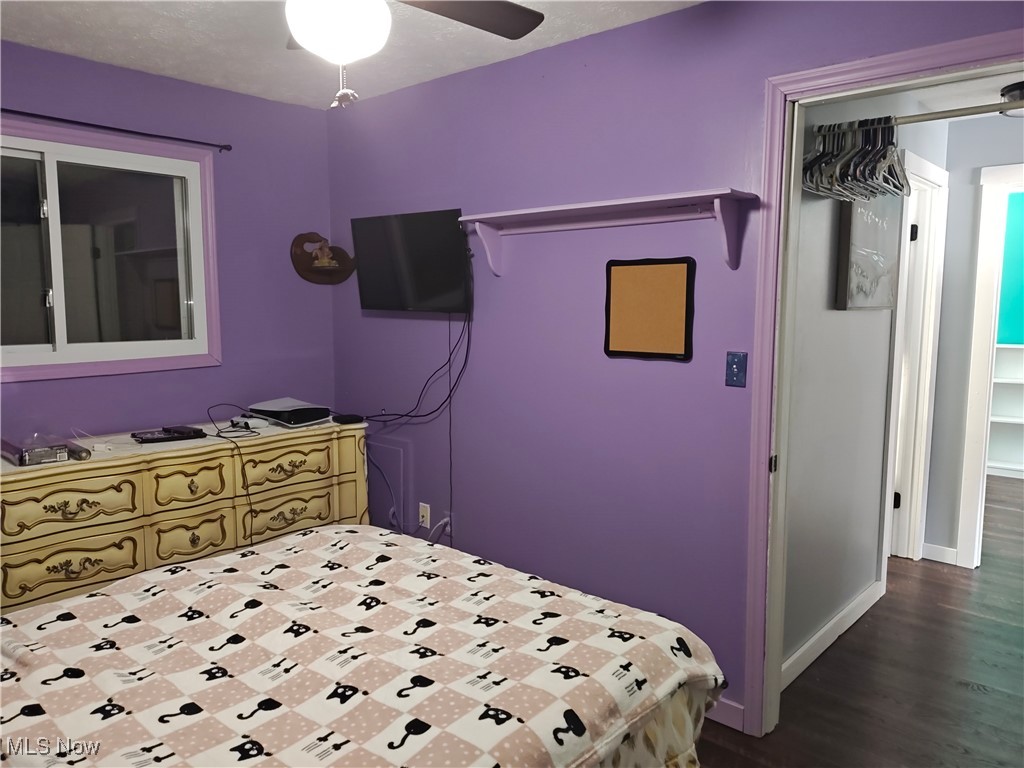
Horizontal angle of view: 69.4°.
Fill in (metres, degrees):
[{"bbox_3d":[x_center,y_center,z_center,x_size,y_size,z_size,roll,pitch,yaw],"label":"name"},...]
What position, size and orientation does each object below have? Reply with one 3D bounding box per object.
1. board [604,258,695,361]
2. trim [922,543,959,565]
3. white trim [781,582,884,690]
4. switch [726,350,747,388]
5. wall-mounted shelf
[{"bbox_3d":[0.481,-0.265,2.638,0.360,0.357,0.016,6,9,42],"label":"board"},{"bbox_3d":[2.409,0.958,4.168,0.175,0.088,0.016,6,9,42],"label":"trim"},{"bbox_3d":[1.410,1.069,3.225,0.017,0.088,1.310,6,9,42],"label":"white trim"},{"bbox_3d":[0.736,-0.046,2.431,0.070,0.115,0.014,6,9,42],"label":"switch"},{"bbox_3d":[0.280,-0.519,2.680,1.174,0.232,0.182,6,9,42],"label":"wall-mounted shelf"}]

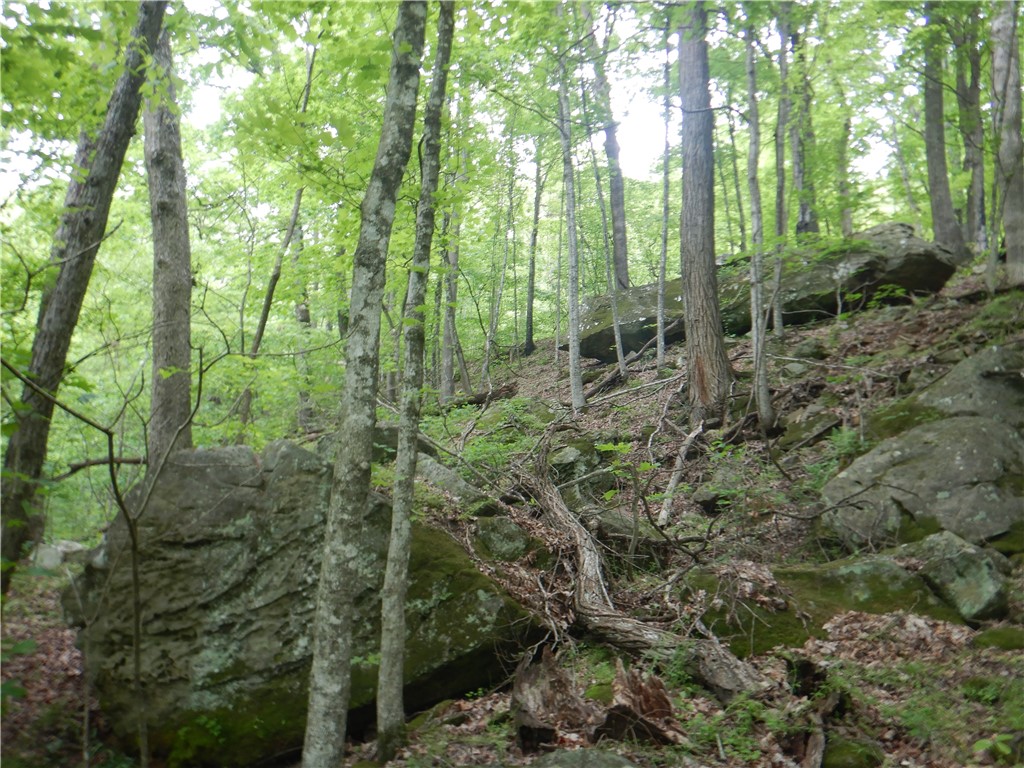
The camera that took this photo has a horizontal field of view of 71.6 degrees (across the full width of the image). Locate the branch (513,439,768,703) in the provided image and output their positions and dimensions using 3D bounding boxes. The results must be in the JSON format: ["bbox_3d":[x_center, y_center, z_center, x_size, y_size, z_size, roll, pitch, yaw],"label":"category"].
[{"bbox_3d":[0.739,1.323,6.507,0.750,0.400,4.427,2,15,-17],"label":"branch"}]

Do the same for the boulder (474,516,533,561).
[{"bbox_3d":[-0.075,1.371,6.300,0.500,0.360,0.420,0,-6,0],"label":"boulder"}]

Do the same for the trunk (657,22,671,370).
[{"bbox_3d":[2.611,-3.294,12.150,0.130,6.185,0.130,1,-7,12],"label":"trunk"}]

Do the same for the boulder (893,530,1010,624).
[{"bbox_3d":[3.474,1.526,5.600,0.750,0.580,0.600,-4,-8,31],"label":"boulder"}]

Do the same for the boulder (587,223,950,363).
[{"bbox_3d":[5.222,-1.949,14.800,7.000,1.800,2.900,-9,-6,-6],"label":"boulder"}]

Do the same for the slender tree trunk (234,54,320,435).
[{"bbox_3d":[-3.898,-2.593,11.885,0.240,6.864,0.240,10,-7,-20],"label":"slender tree trunk"}]

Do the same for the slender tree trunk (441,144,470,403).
[{"bbox_3d":[-0.972,-1.987,12.463,0.250,4.645,0.250,3,-7,-5],"label":"slender tree trunk"}]

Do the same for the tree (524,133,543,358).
[{"bbox_3d":[0.490,-2.961,15.072,0.200,4.813,0.200,3,-6,1],"label":"tree"}]

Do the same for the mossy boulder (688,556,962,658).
[{"bbox_3d":[2.316,1.692,5.400,1.850,0.550,1.000,-1,-7,11],"label":"mossy boulder"}]

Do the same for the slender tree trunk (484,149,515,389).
[{"bbox_3d":[-0.236,-2.081,12.646,0.180,4.374,0.180,7,-6,-2],"label":"slender tree trunk"}]

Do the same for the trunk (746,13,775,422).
[{"bbox_3d":[3.164,-2.119,9.104,0.180,5.377,0.180,-2,-7,20],"label":"trunk"}]

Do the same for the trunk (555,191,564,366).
[{"bbox_3d":[0.906,-2.014,13.392,0.090,3.401,0.090,2,-7,4],"label":"trunk"}]

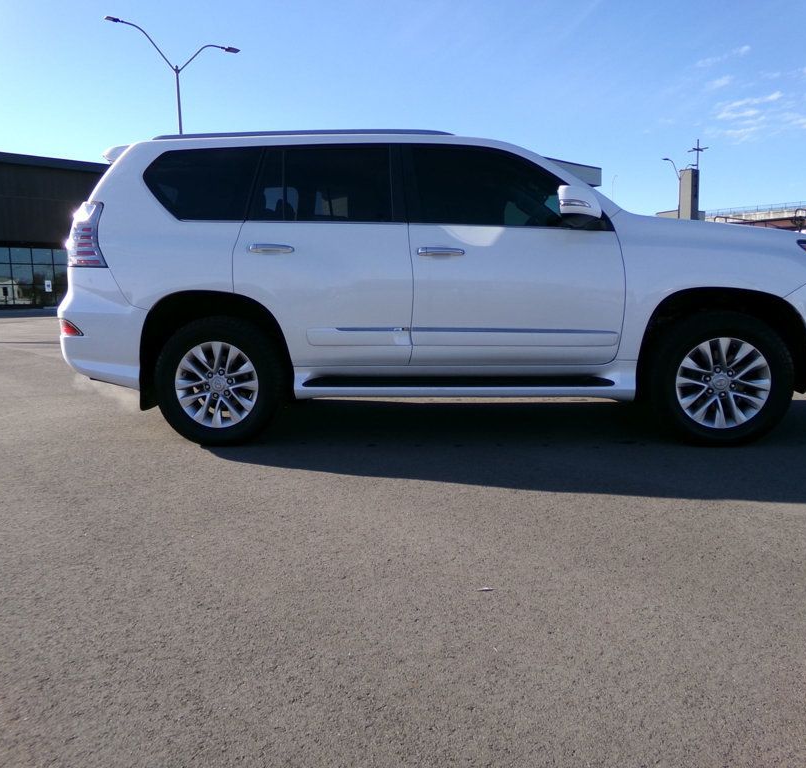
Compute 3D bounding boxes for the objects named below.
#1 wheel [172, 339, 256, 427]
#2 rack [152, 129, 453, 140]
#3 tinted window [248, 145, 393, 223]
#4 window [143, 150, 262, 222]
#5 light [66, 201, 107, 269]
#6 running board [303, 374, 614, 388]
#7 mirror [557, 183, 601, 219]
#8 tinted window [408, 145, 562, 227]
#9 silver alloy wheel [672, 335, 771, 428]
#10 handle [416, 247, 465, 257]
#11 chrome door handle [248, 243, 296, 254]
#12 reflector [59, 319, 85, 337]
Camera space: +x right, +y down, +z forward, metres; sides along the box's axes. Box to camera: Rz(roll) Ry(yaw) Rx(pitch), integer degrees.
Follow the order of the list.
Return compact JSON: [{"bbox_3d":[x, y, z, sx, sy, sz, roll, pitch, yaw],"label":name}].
[{"bbox_3d":[-1.052,-0.007,4.148,0.490,0.490,0.200,0,7,5],"label":"wheel"},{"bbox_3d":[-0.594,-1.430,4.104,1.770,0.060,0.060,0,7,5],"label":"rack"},{"bbox_3d":[-0.458,-1.119,3.981,0.820,0.450,0.060,0,-11,5],"label":"tinted window"},{"bbox_3d":[-1.131,-1.126,4.015,0.683,0.435,0.060,0,-10,5],"label":"window"},{"bbox_3d":[-1.814,-0.868,4.155,0.280,0.358,0.230,0,8,5],"label":"light"},{"bbox_3d":[0.296,-0.012,3.960,1.720,0.070,0.160,0,7,5],"label":"running board"},{"bbox_3d":[0.904,-0.939,3.653,0.200,0.180,0.250,0,7,5],"label":"mirror"},{"bbox_3d":[0.513,-1.082,3.881,0.979,0.486,0.070,0,-10,5],"label":"tinted window"},{"bbox_3d":[1.732,-0.017,3.906,0.490,0.490,0.200,0,8,5],"label":"silver alloy wheel"},{"bbox_3d":[0.208,-0.715,3.840,0.260,0.050,0.050,0,7,5],"label":"handle"},{"bbox_3d":[-0.714,-0.739,3.887,0.251,0.054,0.055,0,8,5],"label":"chrome door handle"},{"bbox_3d":[-1.955,-0.338,4.221,0.140,0.100,0.150,-2,8,-9],"label":"reflector"}]

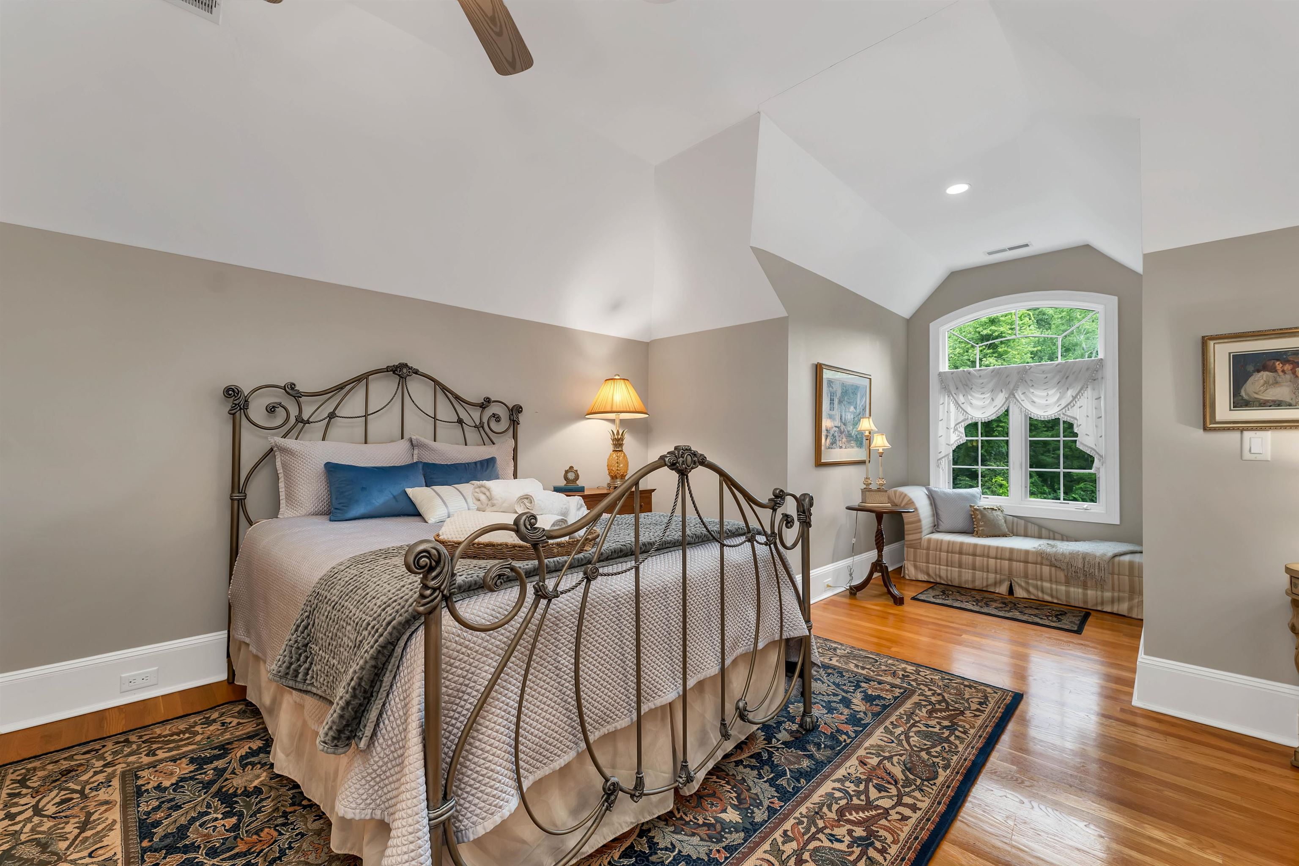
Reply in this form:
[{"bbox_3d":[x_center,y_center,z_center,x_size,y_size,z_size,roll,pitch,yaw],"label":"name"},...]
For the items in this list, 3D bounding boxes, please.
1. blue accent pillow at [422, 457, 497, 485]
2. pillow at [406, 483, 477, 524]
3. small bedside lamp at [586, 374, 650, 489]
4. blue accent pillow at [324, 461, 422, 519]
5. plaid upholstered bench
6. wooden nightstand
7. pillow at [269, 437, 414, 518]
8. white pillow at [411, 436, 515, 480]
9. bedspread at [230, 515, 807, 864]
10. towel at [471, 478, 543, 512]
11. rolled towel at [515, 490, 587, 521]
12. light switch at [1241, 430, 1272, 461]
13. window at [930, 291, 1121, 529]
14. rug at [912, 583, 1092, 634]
[{"bbox_3d":[-1.091,0.295,2.989,0.470,0.300,0.130,1,-19,-43],"label":"blue accent pillow"},{"bbox_3d":[-1.003,0.332,2.585,0.370,0.110,0.330,1,30,-44],"label":"pillow"},{"bbox_3d":[-0.239,-0.004,3.780,0.463,0.865,0.463,0,-1,0],"label":"small bedside lamp"},{"bbox_3d":[-1.410,0.292,2.650,0.470,0.300,0.140,1,-19,-43],"label":"blue accent pillow"},{"bbox_3d":[2.985,0.876,4.196,0.746,0.804,1.619,1,-2,-44],"label":"plaid upholstered bench"},{"bbox_3d":[-0.401,0.826,3.743,0.860,0.784,0.410,1,-1,-43],"label":"wooden nightstand"},{"bbox_3d":[-1.586,0.227,2.692,0.680,0.440,0.180,1,-17,-43],"label":"pillow"},{"bbox_3d":[-1.141,0.236,3.136,0.660,0.430,0.150,1,-20,-44],"label":"white pillow"},{"bbox_3d":[-0.653,0.690,2.252,1.736,0.559,2.097,1,-2,-44],"label":"bedspread"},{"bbox_3d":[-0.607,0.269,2.175,0.115,0.110,0.280,-1,-2,42],"label":"towel"},{"bbox_3d":[-0.406,0.301,2.127,0.110,0.105,0.280,-1,-2,37],"label":"rolled towel"},{"bbox_3d":[2.409,0.053,2.004,0.071,0.115,0.012,-1,-1,44],"label":"light switch"},{"bbox_3d":[3.038,-0.218,4.211,1.280,1.805,0.100,-1,-1,44],"label":"window"},{"bbox_3d":[2.542,1.254,3.682,0.600,0.010,0.984,1,-2,-44],"label":"rug"}]

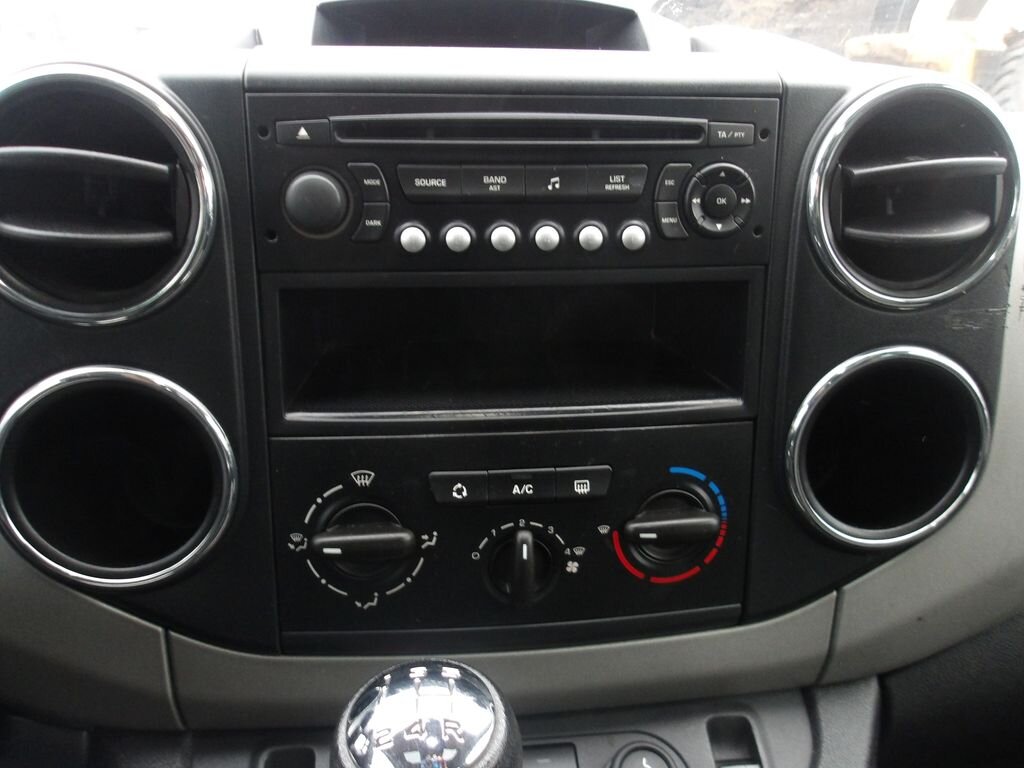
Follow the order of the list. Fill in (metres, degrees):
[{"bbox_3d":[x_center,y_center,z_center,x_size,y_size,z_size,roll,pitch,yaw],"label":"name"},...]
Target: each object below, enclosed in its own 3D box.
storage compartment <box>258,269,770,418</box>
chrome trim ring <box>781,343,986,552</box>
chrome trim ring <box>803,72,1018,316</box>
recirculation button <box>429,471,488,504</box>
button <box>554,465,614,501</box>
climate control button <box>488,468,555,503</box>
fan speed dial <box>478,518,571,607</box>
[{"bbox_3d":[-0.004,-0.027,0.360,0.185,0.059,0.131,-1,14,-6],"label":"storage compartment"},{"bbox_3d":[0.147,0.019,0.351,0.084,0.084,0.071,-1,14,-6],"label":"chrome trim ring"},{"bbox_3d":[0.147,-0.074,0.314,0.084,0.084,0.041,-1,14,-6],"label":"chrome trim ring"},{"bbox_3d":[-0.021,0.039,0.307,0.023,0.013,0.008,-1,14,-6],"label":"recirculation button"},{"bbox_3d":[0.028,0.038,0.313,0.022,0.013,0.008,-1,14,-6],"label":"button"},{"bbox_3d":[0.004,0.039,0.310,0.026,0.013,0.008,-1,14,-6],"label":"climate control button"},{"bbox_3d":[0.004,0.074,0.311,0.031,0.032,0.018,-1,14,-6],"label":"fan speed dial"}]

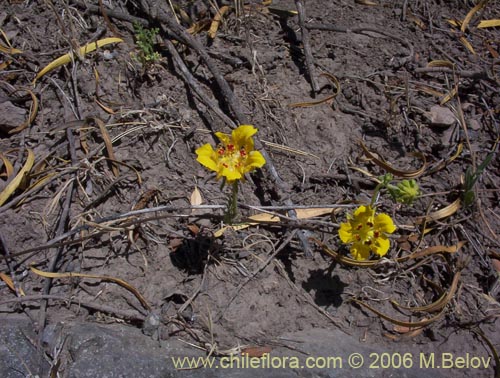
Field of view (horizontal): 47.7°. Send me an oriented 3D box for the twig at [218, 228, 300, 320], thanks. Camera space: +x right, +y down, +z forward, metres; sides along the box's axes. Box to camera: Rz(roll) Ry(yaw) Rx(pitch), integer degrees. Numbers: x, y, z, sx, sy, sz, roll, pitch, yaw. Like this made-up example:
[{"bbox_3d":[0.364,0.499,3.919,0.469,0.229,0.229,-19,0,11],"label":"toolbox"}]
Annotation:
[{"bbox_3d":[0.008,0.071,0.477,0.008,0.008,0.103,33,64,25],"label":"twig"}]

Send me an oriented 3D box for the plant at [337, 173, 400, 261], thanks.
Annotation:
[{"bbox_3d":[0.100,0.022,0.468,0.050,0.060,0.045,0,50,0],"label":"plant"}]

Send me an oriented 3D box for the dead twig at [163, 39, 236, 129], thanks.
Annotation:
[{"bbox_3d":[-0.060,-0.123,0.637,0.018,0.018,0.174,-24,54,-19],"label":"dead twig"}]

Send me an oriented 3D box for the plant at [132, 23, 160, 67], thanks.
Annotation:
[{"bbox_3d":[-0.120,-0.168,0.655,0.032,0.048,0.032,0,50,0],"label":"plant"}]

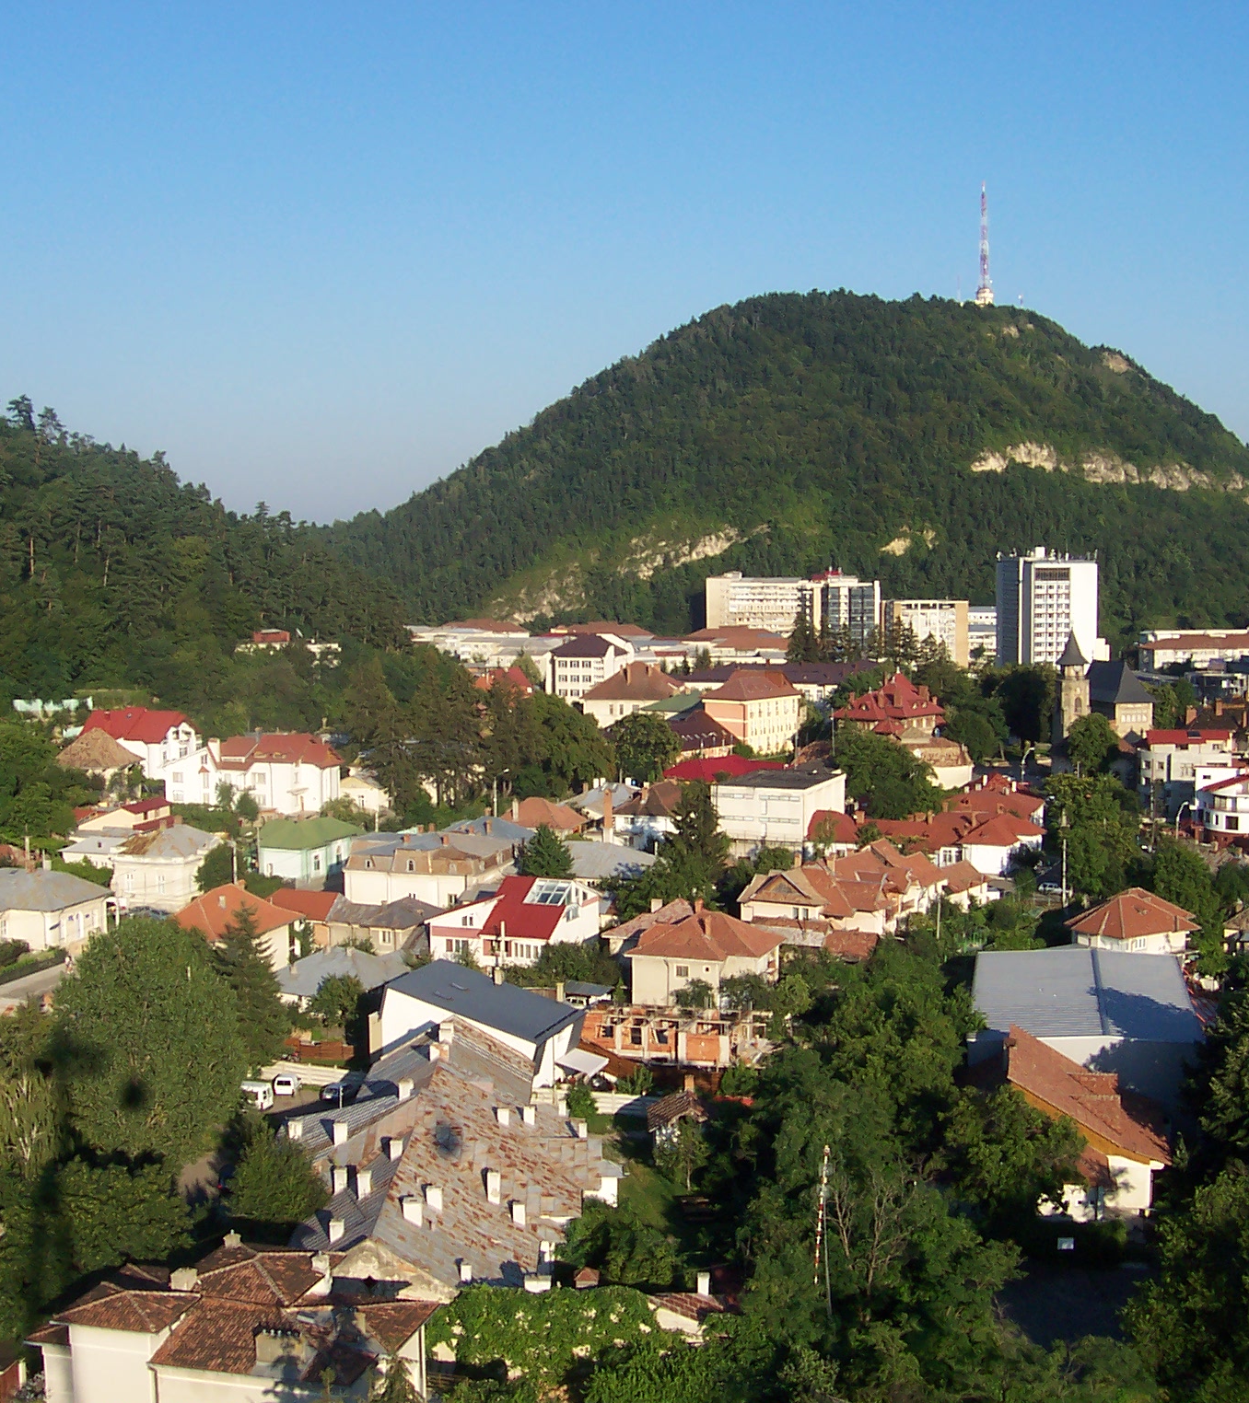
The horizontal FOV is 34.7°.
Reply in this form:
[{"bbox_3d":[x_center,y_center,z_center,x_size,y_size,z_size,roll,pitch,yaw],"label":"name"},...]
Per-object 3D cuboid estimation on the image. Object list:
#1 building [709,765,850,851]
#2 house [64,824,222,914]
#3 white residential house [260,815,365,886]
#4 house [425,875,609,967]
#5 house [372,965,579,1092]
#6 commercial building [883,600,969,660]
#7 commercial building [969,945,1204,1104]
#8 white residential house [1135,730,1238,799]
[{"bbox_3d":[23.080,16.480,294.330,13.800,9.800,20.100,1,5,24],"label":"building"},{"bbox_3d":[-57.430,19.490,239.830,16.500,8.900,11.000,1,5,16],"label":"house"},{"bbox_3d":[-42.590,19.380,269.720,9.300,7.000,14.500,1,5,19],"label":"white residential house"},{"bbox_3d":[-13.140,26.000,245.770,14.800,8.800,18.500,1,5,16],"label":"house"},{"bbox_3d":[-12.000,27.760,174.610,13.900,7.500,11.900,1,5,18],"label":"house"},{"bbox_3d":[107.520,-21.510,712.360,28.000,27.500,13.000,-1,4,-10],"label":"commercial building"},{"bbox_3d":[42.150,30.500,184.260,19.600,7.900,35.000,1,4,11],"label":"commercial building"},{"bbox_3d":[102.610,12.680,368.460,16.500,14.500,11.000,0,5,6],"label":"white residential house"}]

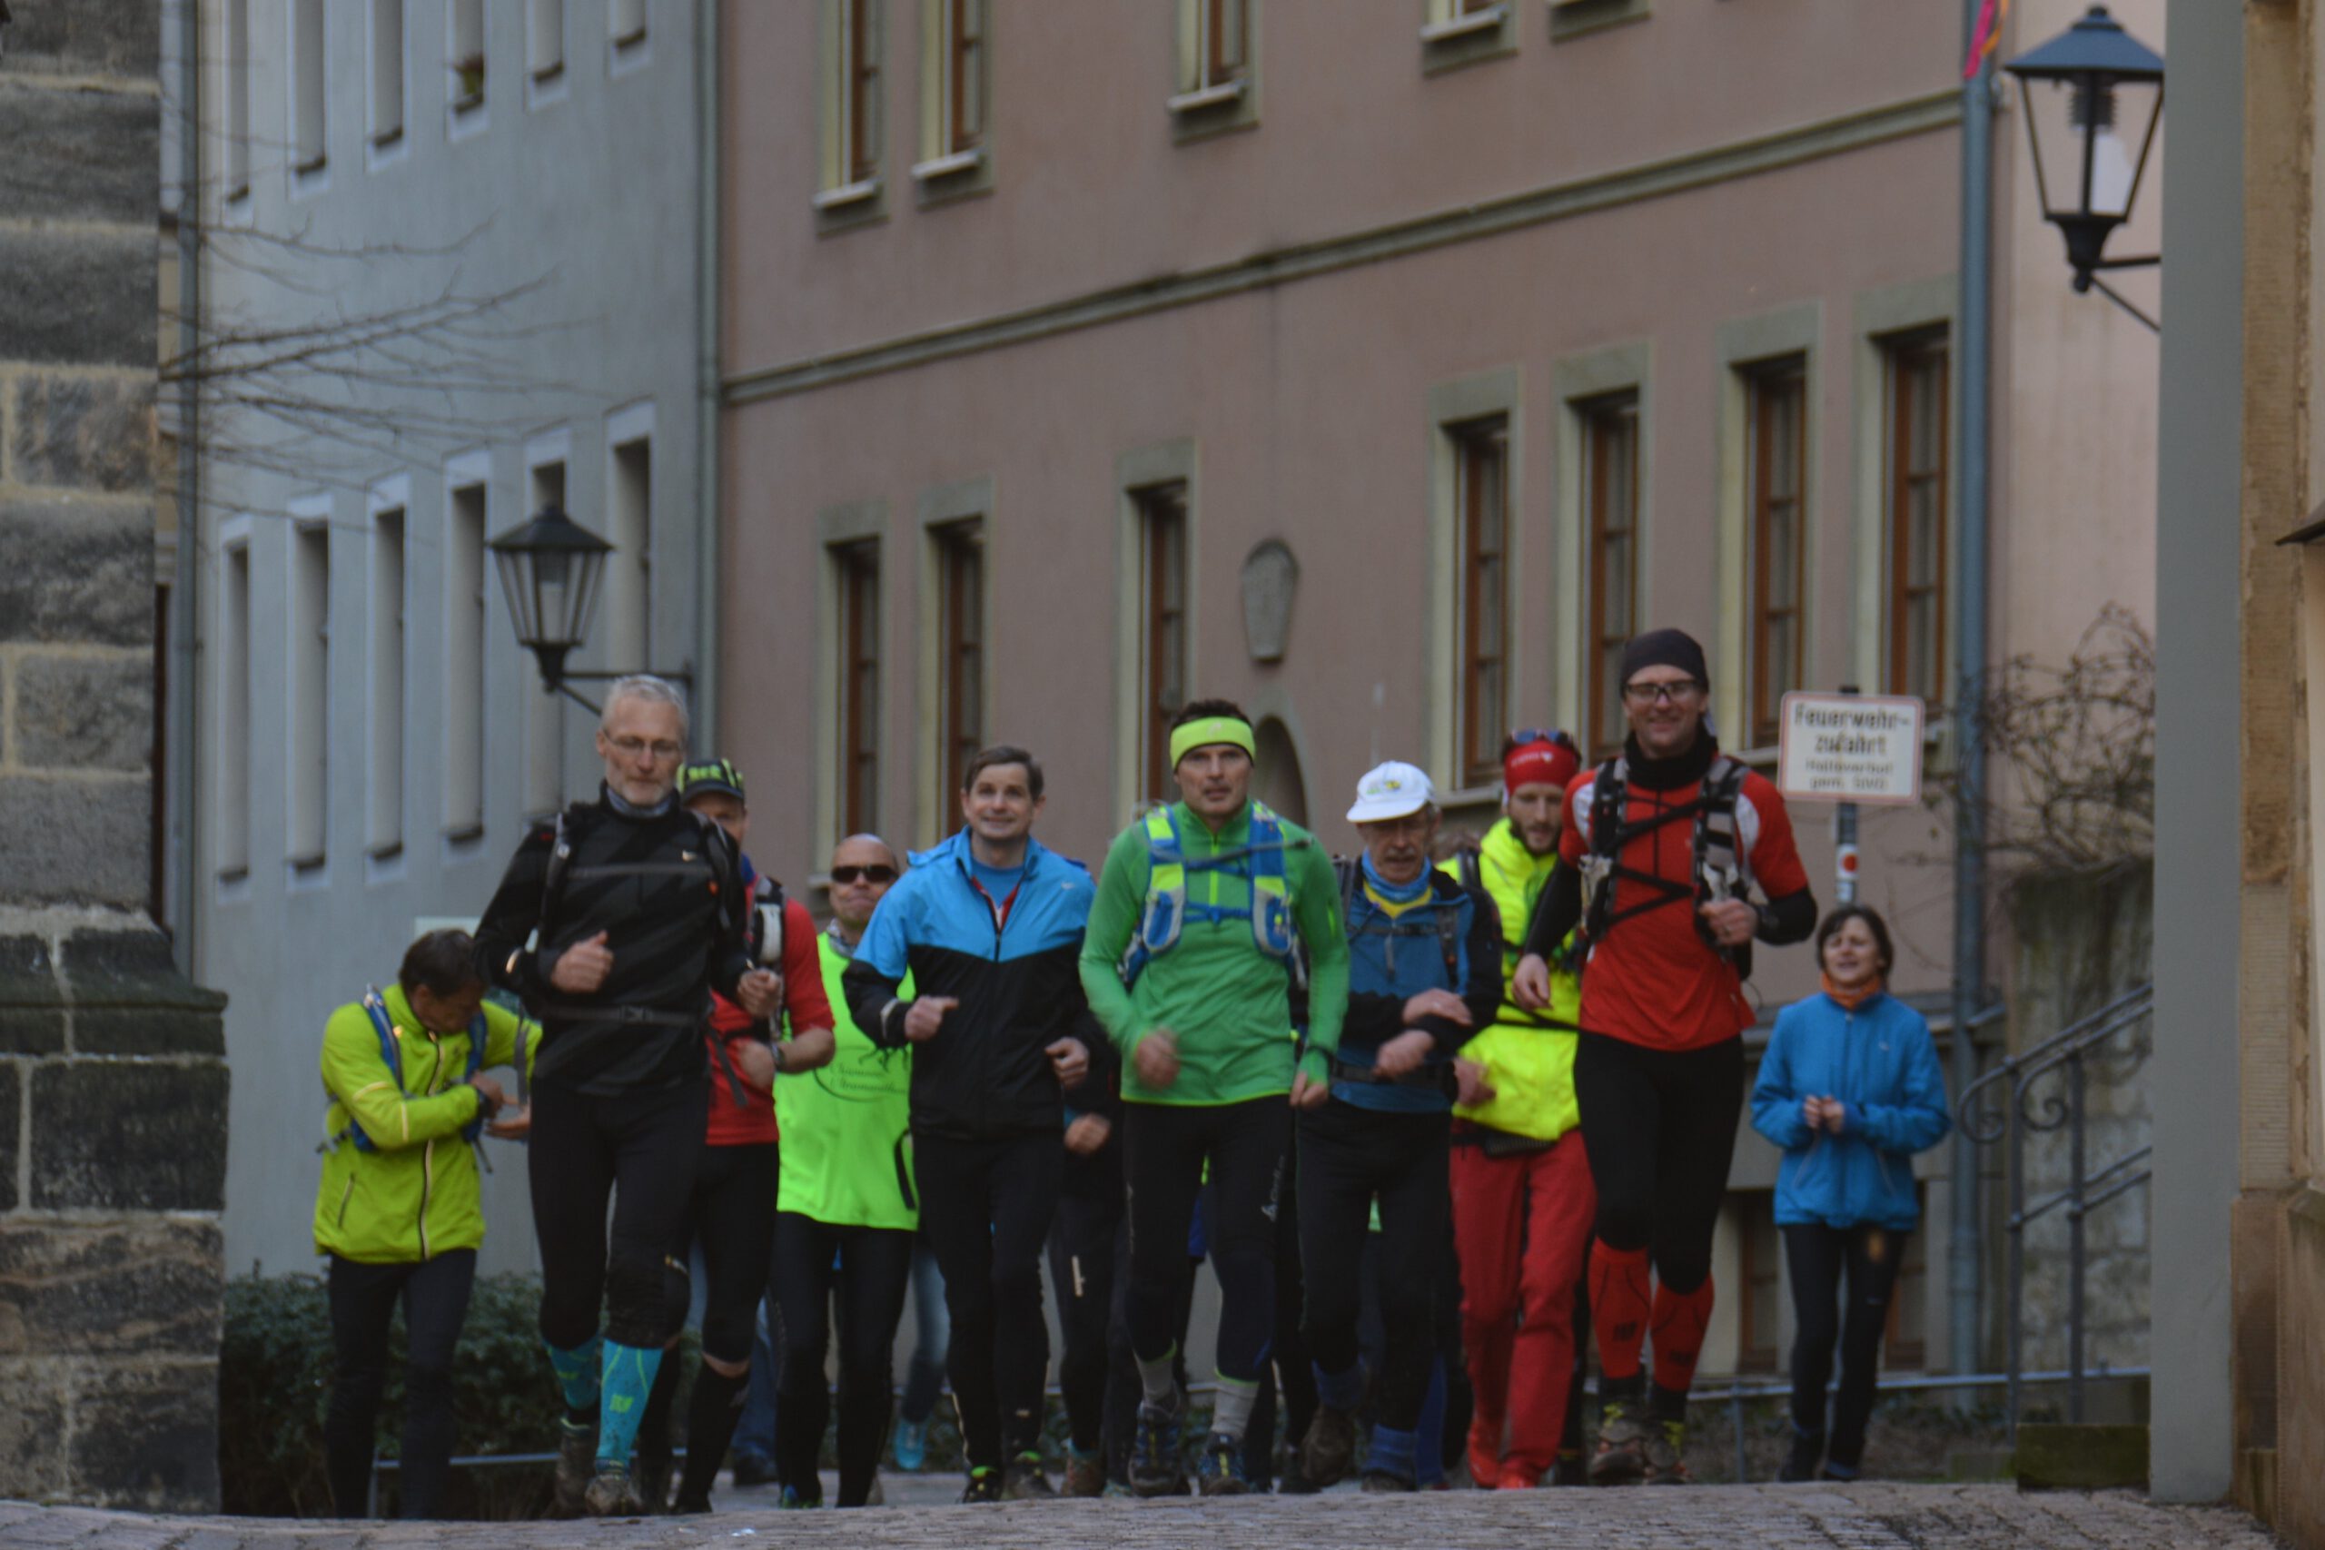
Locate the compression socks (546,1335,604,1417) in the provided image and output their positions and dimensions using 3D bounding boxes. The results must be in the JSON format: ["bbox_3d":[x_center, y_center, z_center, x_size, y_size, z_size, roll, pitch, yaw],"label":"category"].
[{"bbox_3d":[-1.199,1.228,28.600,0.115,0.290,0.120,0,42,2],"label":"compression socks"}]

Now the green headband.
[{"bbox_3d":[0.105,-0.071,29.450,0.177,0.100,0.200,0,-8,2],"label":"green headband"}]

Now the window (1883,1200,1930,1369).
[{"bbox_3d":[3.090,2.070,57.800,0.120,0.760,0.680,1,-3,-21],"label":"window"}]

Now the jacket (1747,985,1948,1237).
[{"bbox_3d":[1.938,0.944,39.500,0.560,0.680,0.330,0,-3,3],"label":"jacket"}]

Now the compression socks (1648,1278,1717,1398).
[{"bbox_3d":[1.049,1.129,28.350,0.125,0.290,0.130,1,12,-3],"label":"compression socks"}]

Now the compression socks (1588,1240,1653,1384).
[{"bbox_3d":[0.926,1.083,28.300,0.125,0.300,0.130,0,-3,0],"label":"compression socks"}]

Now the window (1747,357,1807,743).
[{"bbox_3d":[2.612,-0.951,59.000,0.120,1.680,0.880,1,-3,-21],"label":"window"}]

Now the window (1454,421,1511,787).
[{"bbox_3d":[1.442,-0.767,62.000,0.140,1.650,0.840,2,-3,-20],"label":"window"}]

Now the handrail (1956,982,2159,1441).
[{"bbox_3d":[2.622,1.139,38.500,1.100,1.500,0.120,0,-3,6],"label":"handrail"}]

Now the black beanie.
[{"bbox_3d":[1.030,-0.233,28.800,0.180,0.150,0.220,0,-3,-1],"label":"black beanie"}]

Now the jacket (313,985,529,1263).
[{"bbox_3d":[-1.698,0.801,32.300,0.520,0.650,0.360,2,-4,-27],"label":"jacket"}]

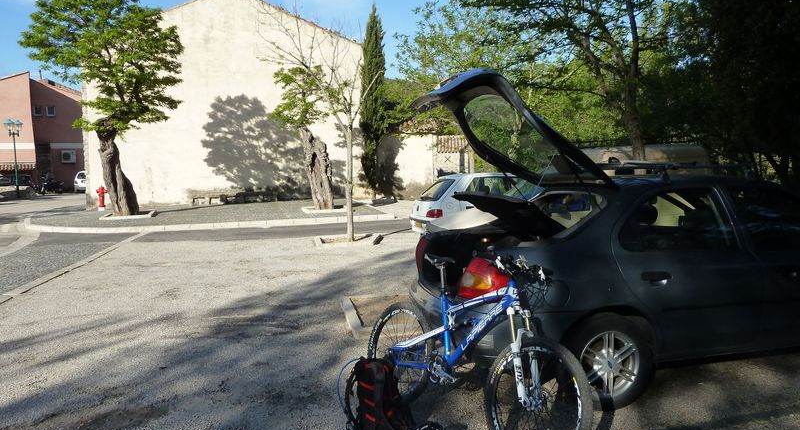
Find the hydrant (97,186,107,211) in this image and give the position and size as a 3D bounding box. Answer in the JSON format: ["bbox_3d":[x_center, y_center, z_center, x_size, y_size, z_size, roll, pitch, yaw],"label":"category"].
[{"bbox_3d":[-10.133,-0.558,19.562,0.360,0.890,0.340,-3,5,-25],"label":"hydrant"}]

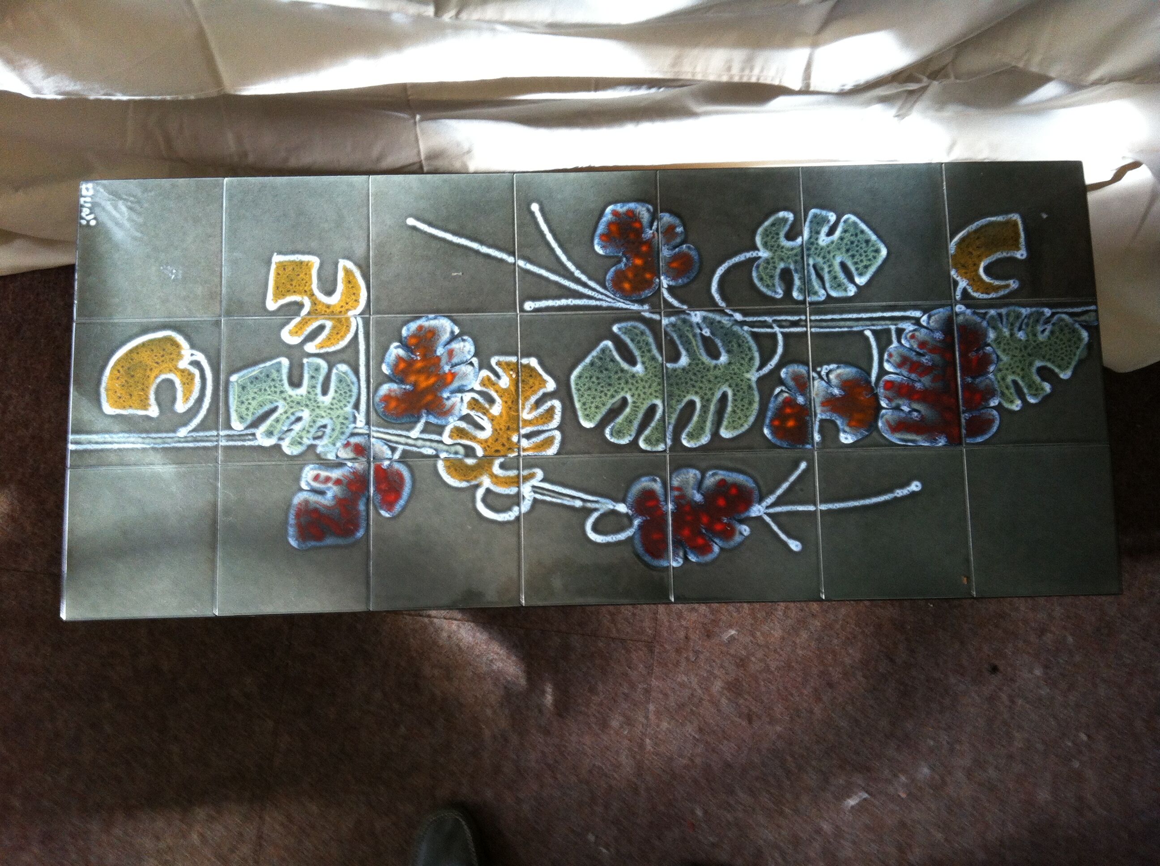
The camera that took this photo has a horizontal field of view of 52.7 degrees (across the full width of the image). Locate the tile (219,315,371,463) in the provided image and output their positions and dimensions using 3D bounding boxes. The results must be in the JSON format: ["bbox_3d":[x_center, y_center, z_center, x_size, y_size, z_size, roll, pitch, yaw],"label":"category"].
[{"bbox_3d":[-0.288,-0.044,1.192,0.150,0.010,0.150,-1,82,-1],"label":"tile"}]

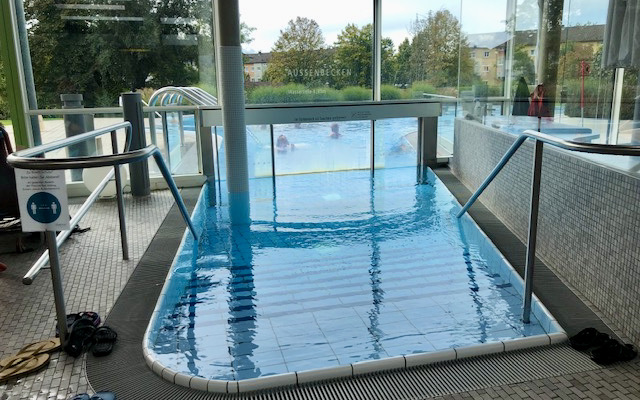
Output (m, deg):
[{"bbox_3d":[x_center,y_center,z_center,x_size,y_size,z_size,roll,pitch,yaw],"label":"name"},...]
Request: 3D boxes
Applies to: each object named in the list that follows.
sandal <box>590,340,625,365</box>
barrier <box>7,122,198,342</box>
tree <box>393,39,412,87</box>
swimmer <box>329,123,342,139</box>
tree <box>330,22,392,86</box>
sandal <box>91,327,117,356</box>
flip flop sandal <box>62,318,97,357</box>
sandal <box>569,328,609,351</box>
[{"bbox_3d":[1.383,0.704,2.421,0.250,0.075,0.100,-6,13,-21],"label":"sandal"},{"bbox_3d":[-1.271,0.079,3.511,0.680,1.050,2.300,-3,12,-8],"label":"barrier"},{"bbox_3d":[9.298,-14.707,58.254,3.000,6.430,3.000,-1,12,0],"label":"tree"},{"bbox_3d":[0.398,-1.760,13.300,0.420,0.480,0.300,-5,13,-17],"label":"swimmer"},{"bbox_3d":[4.676,-14.951,56.136,6.970,7.980,6.500,-1,12,0],"label":"tree"},{"bbox_3d":[-1.113,0.707,2.667,0.100,0.070,0.260,-5,13,-17],"label":"sandal"},{"bbox_3d":[-1.258,0.701,2.695,0.100,0.075,0.275,-4,12,-15],"label":"flip flop sandal"},{"bbox_3d":[1.339,0.673,2.568,0.250,0.075,0.100,-7,13,-23],"label":"sandal"}]

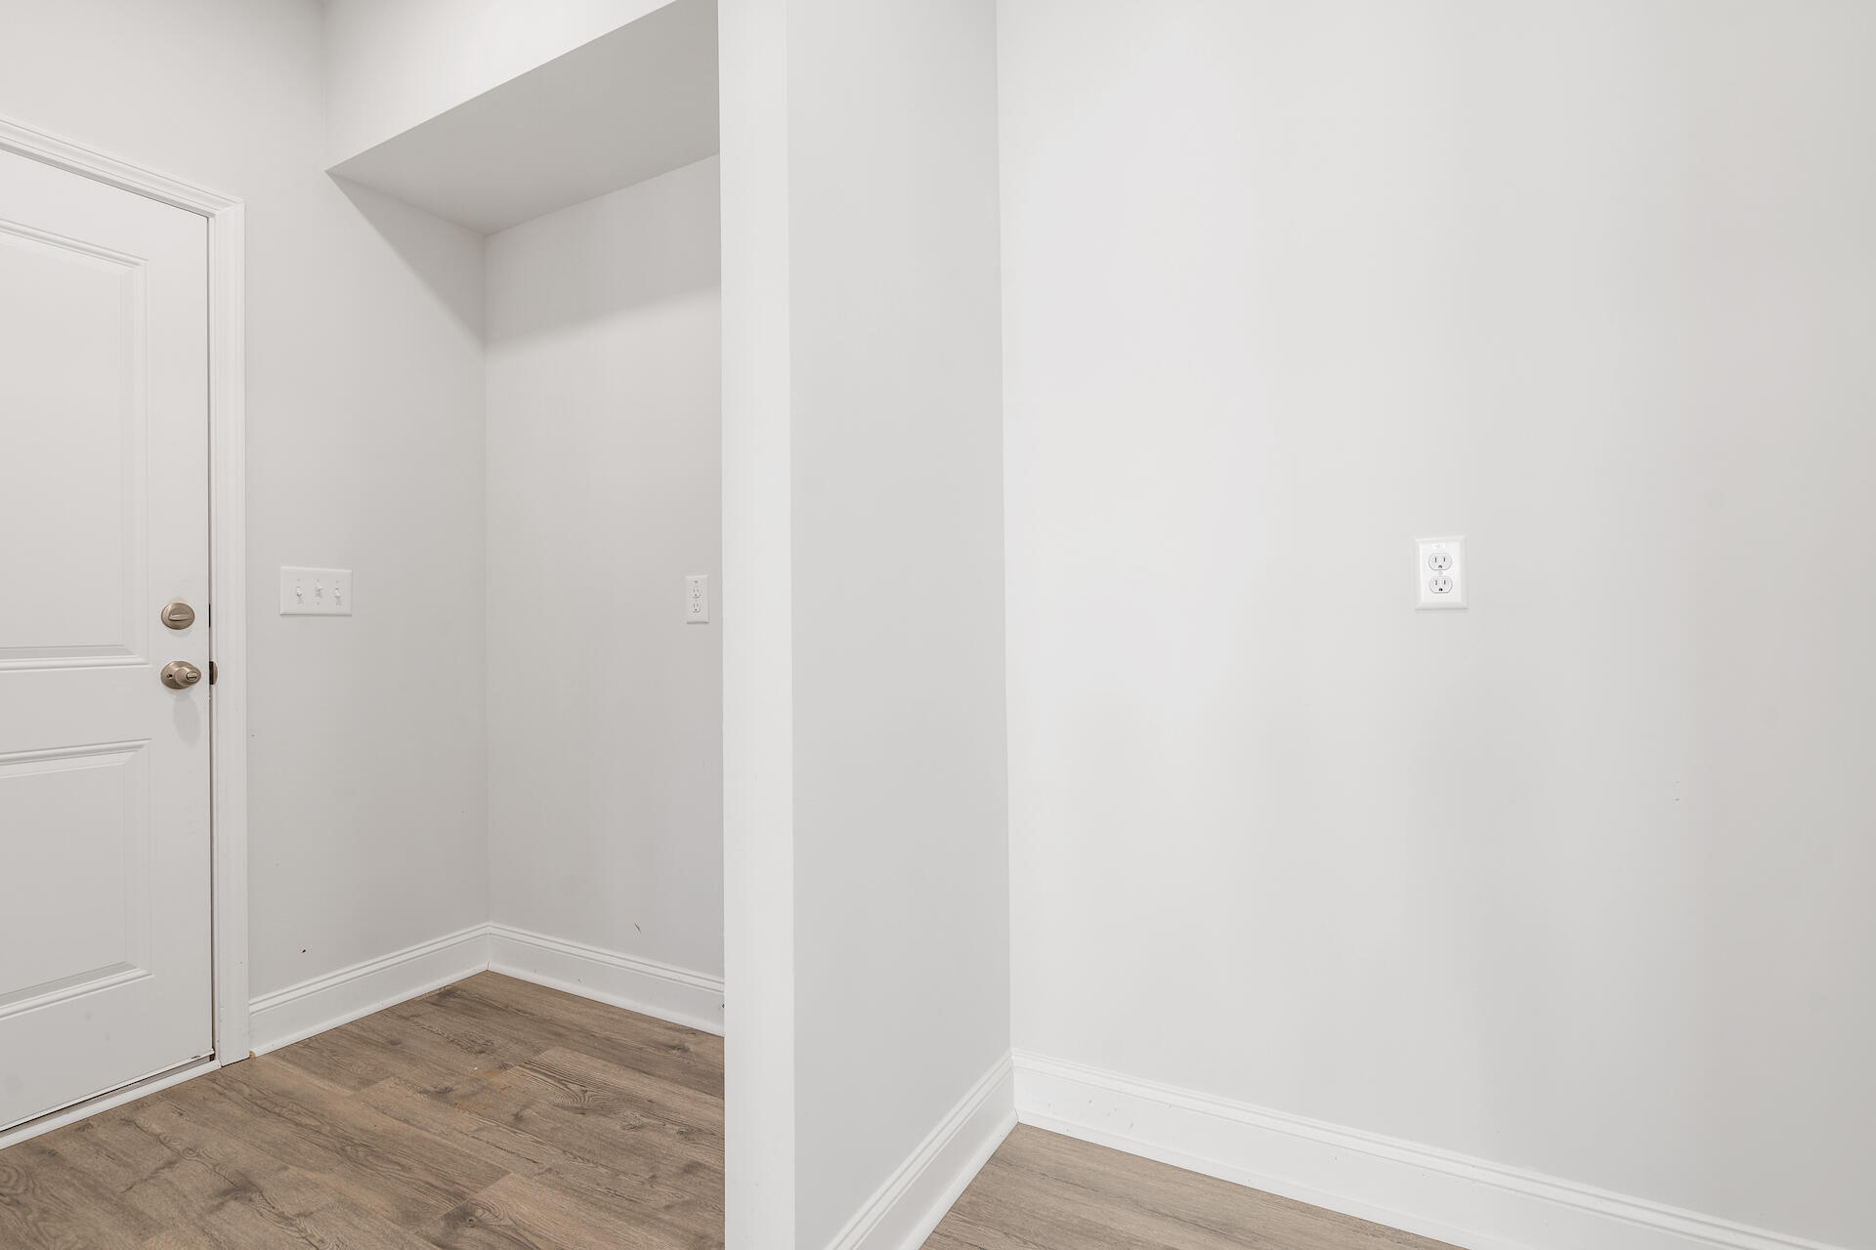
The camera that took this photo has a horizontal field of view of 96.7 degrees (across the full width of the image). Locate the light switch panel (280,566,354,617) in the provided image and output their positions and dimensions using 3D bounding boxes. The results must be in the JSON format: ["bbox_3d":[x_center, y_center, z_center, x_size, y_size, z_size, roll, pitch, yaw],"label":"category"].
[{"bbox_3d":[-1.635,-0.086,2.205,0.018,0.124,0.172,-1,-1,28],"label":"light switch panel"}]

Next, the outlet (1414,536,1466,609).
[{"bbox_3d":[0.855,-0.087,1.415,0.079,0.124,0.010,-1,-1,28],"label":"outlet"}]

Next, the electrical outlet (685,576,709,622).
[{"bbox_3d":[-0.638,-0.066,2.204,0.079,0.124,0.010,-1,-1,28],"label":"electrical outlet"}]

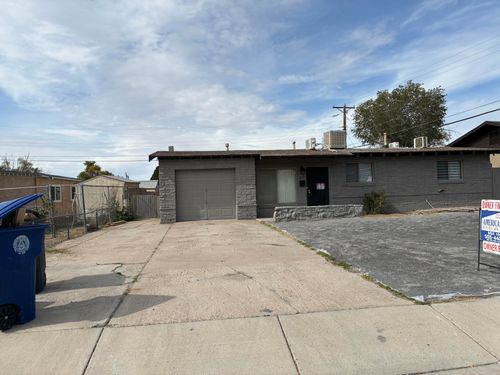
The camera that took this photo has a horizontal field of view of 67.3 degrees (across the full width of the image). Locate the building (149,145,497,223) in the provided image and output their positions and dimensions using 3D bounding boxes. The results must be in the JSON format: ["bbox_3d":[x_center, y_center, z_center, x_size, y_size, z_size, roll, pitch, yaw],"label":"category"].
[{"bbox_3d":[3.110,-0.294,19.140,15.100,3.200,7.400,-1,0,-8],"label":"building"}]

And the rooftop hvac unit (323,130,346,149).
[{"bbox_3d":[4.320,-2.360,19.040,0.880,0.880,0.870,-1,0,-8],"label":"rooftop hvac unit"}]

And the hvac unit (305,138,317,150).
[{"bbox_3d":[3.120,-2.140,19.100,0.300,0.550,0.820,-1,0,-8],"label":"hvac unit"}]

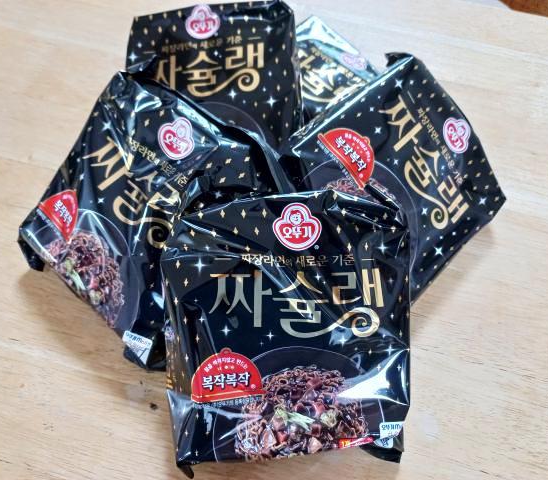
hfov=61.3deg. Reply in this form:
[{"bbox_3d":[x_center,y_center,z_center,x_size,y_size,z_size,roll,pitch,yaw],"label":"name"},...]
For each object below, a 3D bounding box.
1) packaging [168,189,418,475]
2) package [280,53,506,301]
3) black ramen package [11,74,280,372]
[{"bbox_3d":[0.008,0.049,0.279,0.138,0.040,0.149,0,87,-1],"label":"packaging"},{"bbox_3d":[0.084,-0.039,0.329,0.141,0.040,0.134,-41,102,-23],"label":"package"},{"bbox_3d":[-0.084,-0.016,0.308,0.138,0.040,0.138,39,89,25],"label":"black ramen package"}]

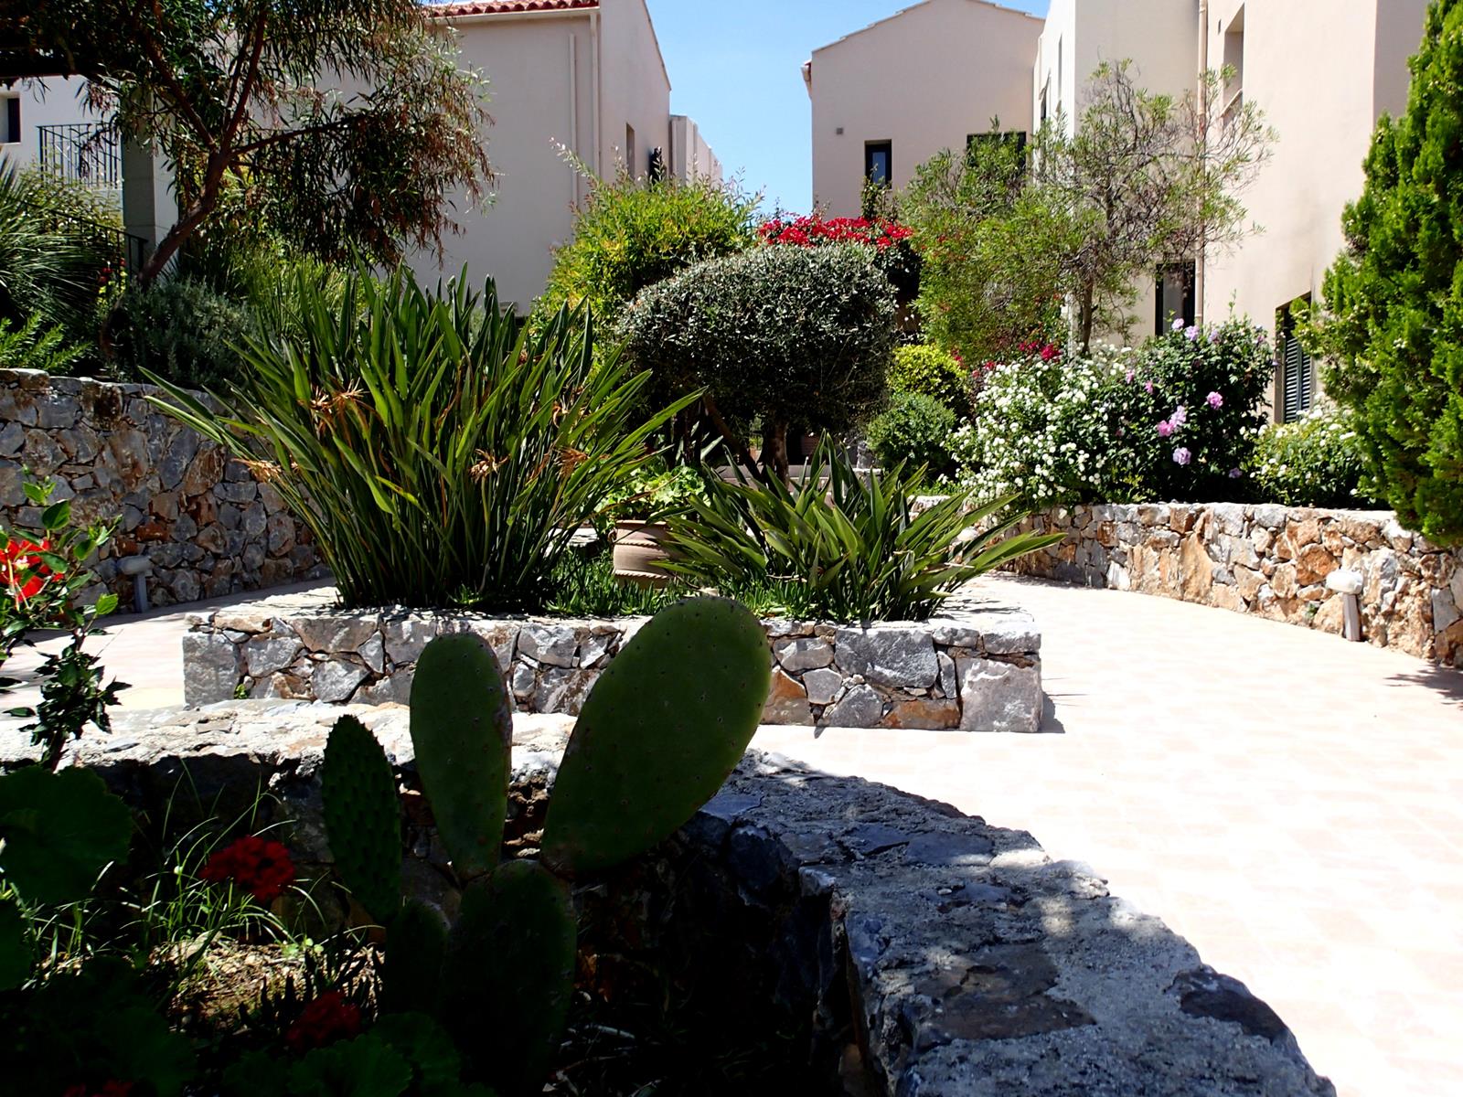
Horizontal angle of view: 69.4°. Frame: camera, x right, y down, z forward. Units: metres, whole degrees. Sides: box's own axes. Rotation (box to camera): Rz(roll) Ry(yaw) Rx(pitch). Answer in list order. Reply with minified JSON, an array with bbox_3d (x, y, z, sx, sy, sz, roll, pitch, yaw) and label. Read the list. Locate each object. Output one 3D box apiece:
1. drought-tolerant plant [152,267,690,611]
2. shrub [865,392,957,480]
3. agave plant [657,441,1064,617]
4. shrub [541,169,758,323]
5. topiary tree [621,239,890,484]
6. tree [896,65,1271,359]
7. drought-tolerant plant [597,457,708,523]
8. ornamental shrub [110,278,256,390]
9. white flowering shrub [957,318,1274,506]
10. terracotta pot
[{"bbox_3d":[-1.568,-0.574,5.500,2.500,1.720,2.000,0,4,0],"label":"drought-tolerant plant"},{"bbox_3d":[2.010,-1.206,11.800,1.080,1.100,1.050,0,4,0],"label":"shrub"},{"bbox_3d":[0.656,-0.099,5.250,1.900,0.860,1.600,0,4,0],"label":"agave plant"},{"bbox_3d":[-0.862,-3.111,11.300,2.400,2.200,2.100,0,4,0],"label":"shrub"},{"bbox_3d":[0.246,-1.424,9.300,2.400,2.500,2.200,0,4,0],"label":"topiary tree"},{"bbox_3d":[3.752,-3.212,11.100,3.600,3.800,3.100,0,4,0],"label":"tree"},{"bbox_3d":[-0.437,-0.322,5.900,0.620,0.400,0.580,0,4,0],"label":"drought-tolerant plant"},{"bbox_3d":[-4.671,-1.846,9.100,1.300,1.020,1.150,0,4,0],"label":"ornamental shrub"},{"bbox_3d":[3.597,-1.282,10.000,1.700,1.750,2.900,-2,4,-30],"label":"white flowering shrub"},{"bbox_3d":[-0.469,0.041,5.900,0.410,0.400,0.410,0,4,0],"label":"terracotta pot"}]

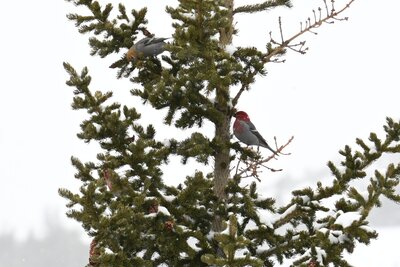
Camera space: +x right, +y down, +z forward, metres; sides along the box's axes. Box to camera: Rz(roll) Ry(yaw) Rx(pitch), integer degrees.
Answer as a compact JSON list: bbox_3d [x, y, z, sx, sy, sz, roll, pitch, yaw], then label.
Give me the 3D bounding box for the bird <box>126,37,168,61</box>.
[{"bbox_3d":[-0.176,-0.293,14.400,0.168,0.092,0.085,3,-2,-22],"label":"bird"}]

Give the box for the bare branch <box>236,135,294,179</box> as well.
[{"bbox_3d":[0.223,0.083,14.400,0.207,0.145,0.120,2,-2,0],"label":"bare branch"}]

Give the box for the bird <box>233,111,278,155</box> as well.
[{"bbox_3d":[0.193,-0.002,14.400,0.165,0.153,0.085,2,-2,-15],"label":"bird"}]

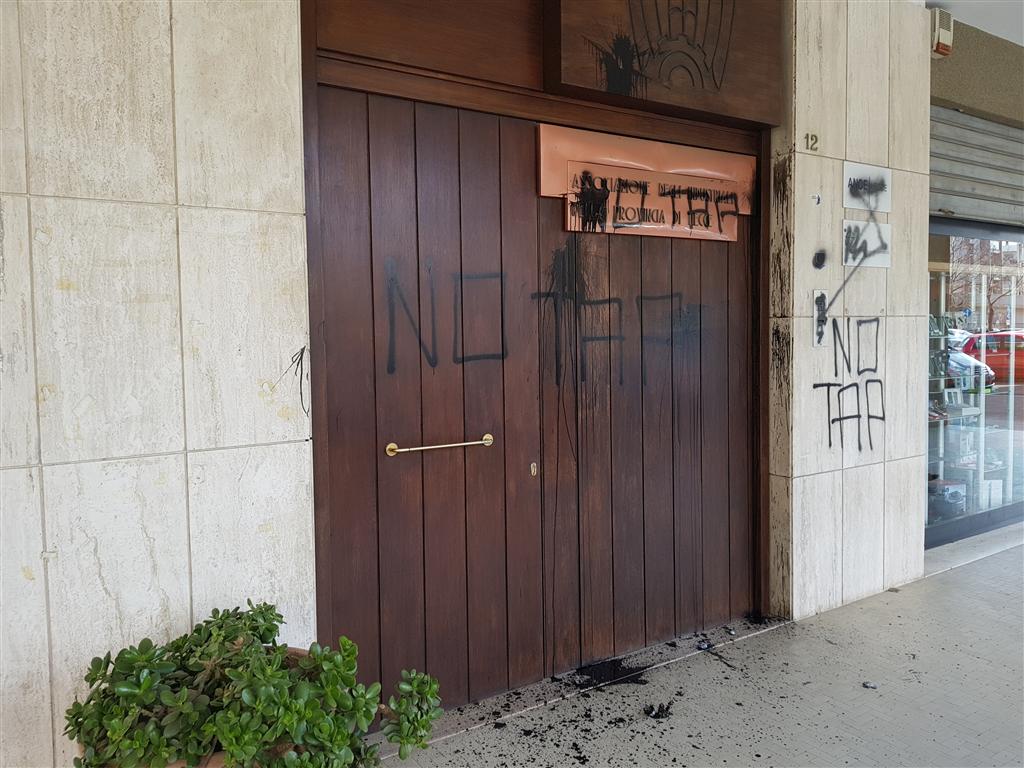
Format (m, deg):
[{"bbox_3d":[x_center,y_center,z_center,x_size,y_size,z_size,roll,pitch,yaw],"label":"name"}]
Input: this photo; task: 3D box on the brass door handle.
[{"bbox_3d":[-0.275,0.254,3.163,0.493,0.053,0.058,-3,4,-32],"label":"brass door handle"}]

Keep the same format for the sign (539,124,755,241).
[{"bbox_3d":[0.707,-0.946,3.740,1.377,0.455,0.030,-3,4,-32],"label":"sign"}]

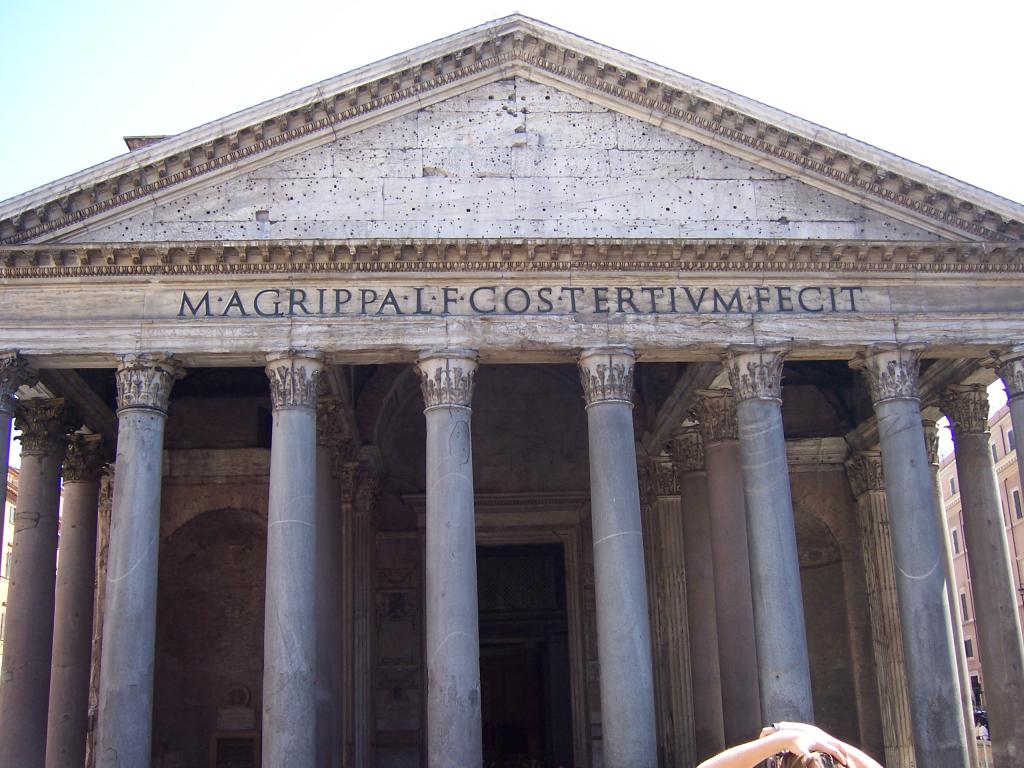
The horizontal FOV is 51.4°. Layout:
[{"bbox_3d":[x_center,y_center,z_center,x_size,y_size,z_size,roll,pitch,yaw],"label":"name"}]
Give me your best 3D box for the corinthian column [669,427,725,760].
[{"bbox_3d":[7.019,8.468,38.027,2.050,14.100,2.050,-1,-18,-4],"label":"corinthian column"}]

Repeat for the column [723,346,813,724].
[{"bbox_3d":[7.497,5.805,30.114,2.050,14.100,2.050,-1,-18,-4],"label":"column"}]

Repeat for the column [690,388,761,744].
[{"bbox_3d":[7.263,7.125,34.033,2.050,14.100,2.050,-1,-18,-4],"label":"column"}]

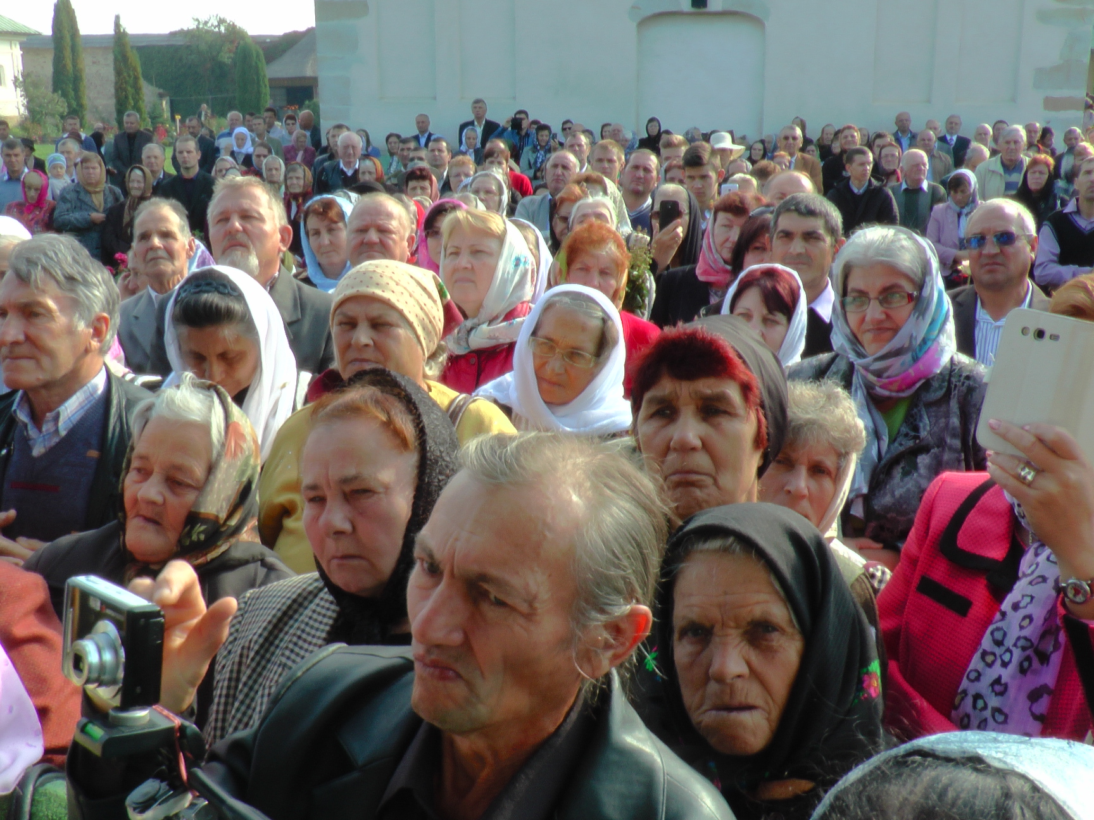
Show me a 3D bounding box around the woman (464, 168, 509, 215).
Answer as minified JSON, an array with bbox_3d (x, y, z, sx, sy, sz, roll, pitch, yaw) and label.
[{"bbox_3d":[-0.315,-0.568,6.497,0.470,1.500,0.320,5,16,19],"label":"woman"}]

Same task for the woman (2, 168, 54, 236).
[{"bbox_3d":[-3.605,-0.962,8.392,0.480,1.500,0.320,-3,15,-10],"label":"woman"}]

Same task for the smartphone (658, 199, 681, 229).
[{"bbox_3d":[0.426,-0.664,4.050,0.068,0.135,0.011,1,15,-7],"label":"smartphone"}]

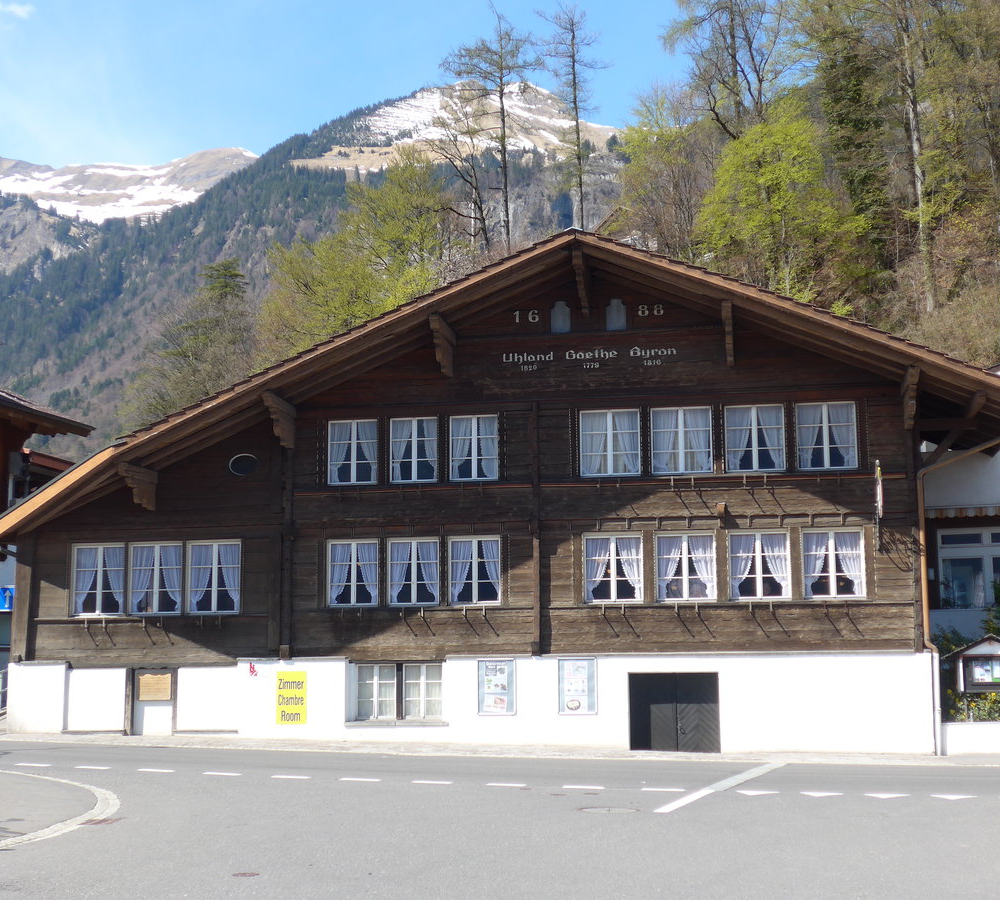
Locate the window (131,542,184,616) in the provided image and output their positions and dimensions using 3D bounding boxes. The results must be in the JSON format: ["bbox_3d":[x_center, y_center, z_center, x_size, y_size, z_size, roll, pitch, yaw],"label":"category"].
[{"bbox_3d":[-6.685,2.507,31.145,1.081,1.380,0.130,-2,-9,11],"label":"window"}]

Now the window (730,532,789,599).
[{"bbox_3d":[4.656,2.060,28.650,1.069,1.241,0.120,-2,-9,11],"label":"window"}]

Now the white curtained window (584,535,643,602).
[{"bbox_3d":[2.071,2.145,29.158,1.060,1.260,0.120,-2,-9,11],"label":"white curtained window"}]

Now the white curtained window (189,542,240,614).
[{"bbox_3d":[-5.509,2.449,30.638,1.071,1.380,0.120,-2,-9,11],"label":"white curtained window"}]

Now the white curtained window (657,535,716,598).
[{"bbox_3d":[3.367,2.106,28.903,1.071,1.250,0.120,-2,-9,11],"label":"white curtained window"}]

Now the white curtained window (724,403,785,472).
[{"bbox_3d":[4.633,-0.217,28.993,1.051,1.182,0.120,-2,-9,11],"label":"white curtained window"}]

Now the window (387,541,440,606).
[{"bbox_3d":[-1.623,2.300,30.158,0.963,1.251,0.130,-2,-9,11],"label":"window"}]

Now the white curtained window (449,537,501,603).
[{"bbox_3d":[-0.467,2.246,29.934,0.987,1.241,0.130,-2,-9,11],"label":"white curtained window"}]

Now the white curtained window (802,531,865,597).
[{"bbox_3d":[5.940,2.021,28.398,1.066,1.239,0.120,-2,-9,11],"label":"white curtained window"}]

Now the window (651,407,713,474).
[{"bbox_3d":[3.364,-0.180,29.532,1.123,1.239,0.130,-2,-9,11],"label":"window"}]

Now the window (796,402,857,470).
[{"bbox_3d":[5.947,-0.254,29.023,1.057,1.208,0.130,-2,-9,11],"label":"window"}]

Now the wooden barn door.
[{"bbox_3d":[3.186,4.783,29.086,1.653,1.415,0.120,-2,-9,11],"label":"wooden barn door"}]

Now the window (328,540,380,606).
[{"bbox_3d":[-2.778,2.323,30.107,0.987,1.249,0.120,-2,-9,11],"label":"window"}]

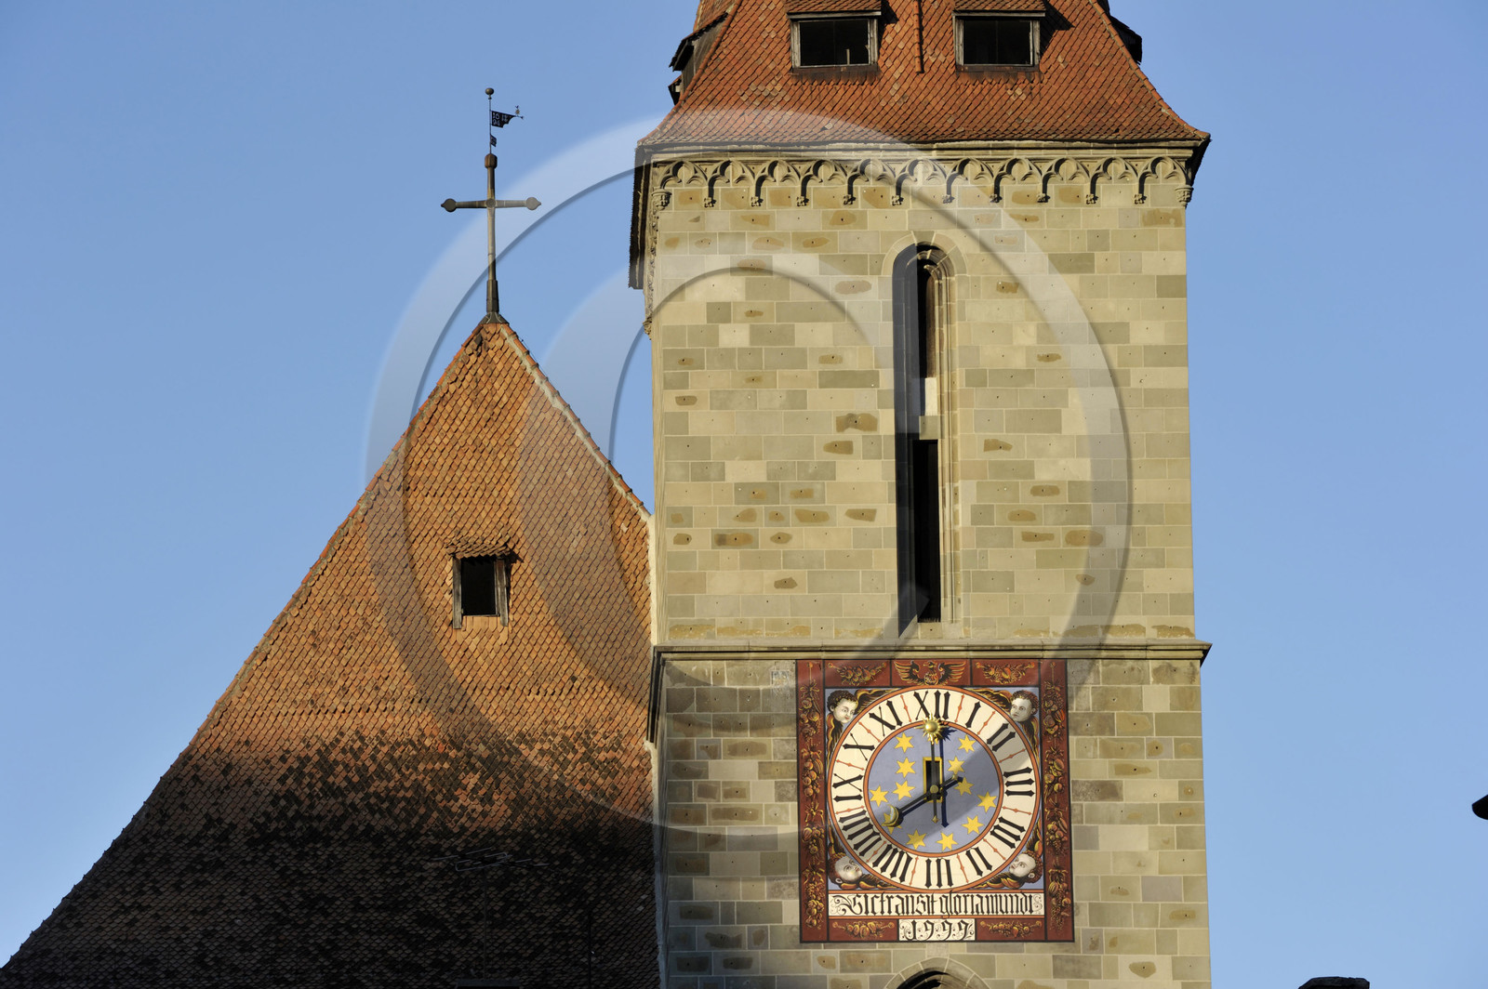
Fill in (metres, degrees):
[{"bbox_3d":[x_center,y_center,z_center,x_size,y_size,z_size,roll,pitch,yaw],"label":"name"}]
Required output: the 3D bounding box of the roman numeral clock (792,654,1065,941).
[{"bbox_3d":[3.774,6.031,142.830,5.412,5.710,0.350,0,-14,-2],"label":"roman numeral clock"}]

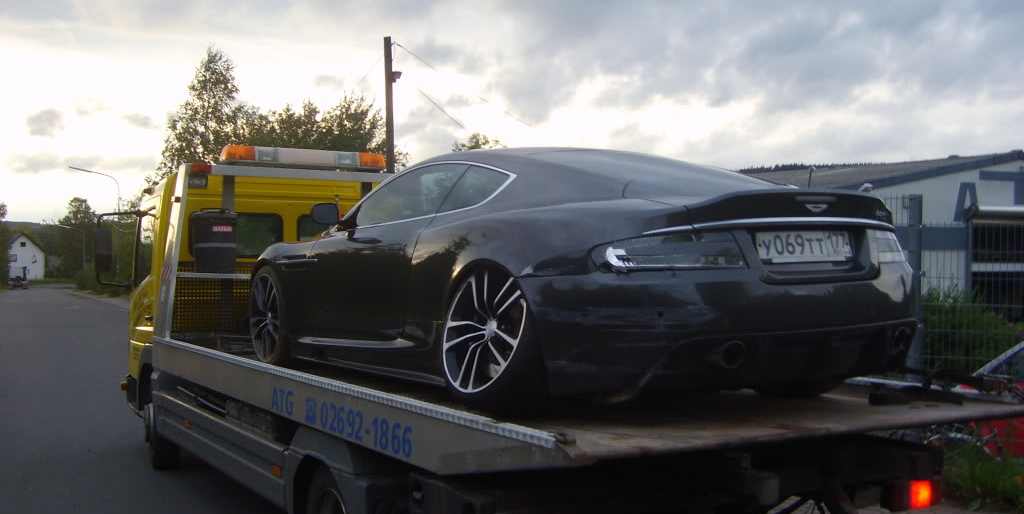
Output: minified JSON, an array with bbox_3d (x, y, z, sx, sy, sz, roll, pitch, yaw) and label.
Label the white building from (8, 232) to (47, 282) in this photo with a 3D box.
[{"bbox_3d":[-80.024,-0.159,169.100,7.400,7.800,9.600,0,-1,-31],"label":"white building"}]

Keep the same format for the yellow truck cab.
[{"bbox_3d":[-2.379,0.282,9.948,2.450,2.400,1.750,1,-1,-31],"label":"yellow truck cab"}]

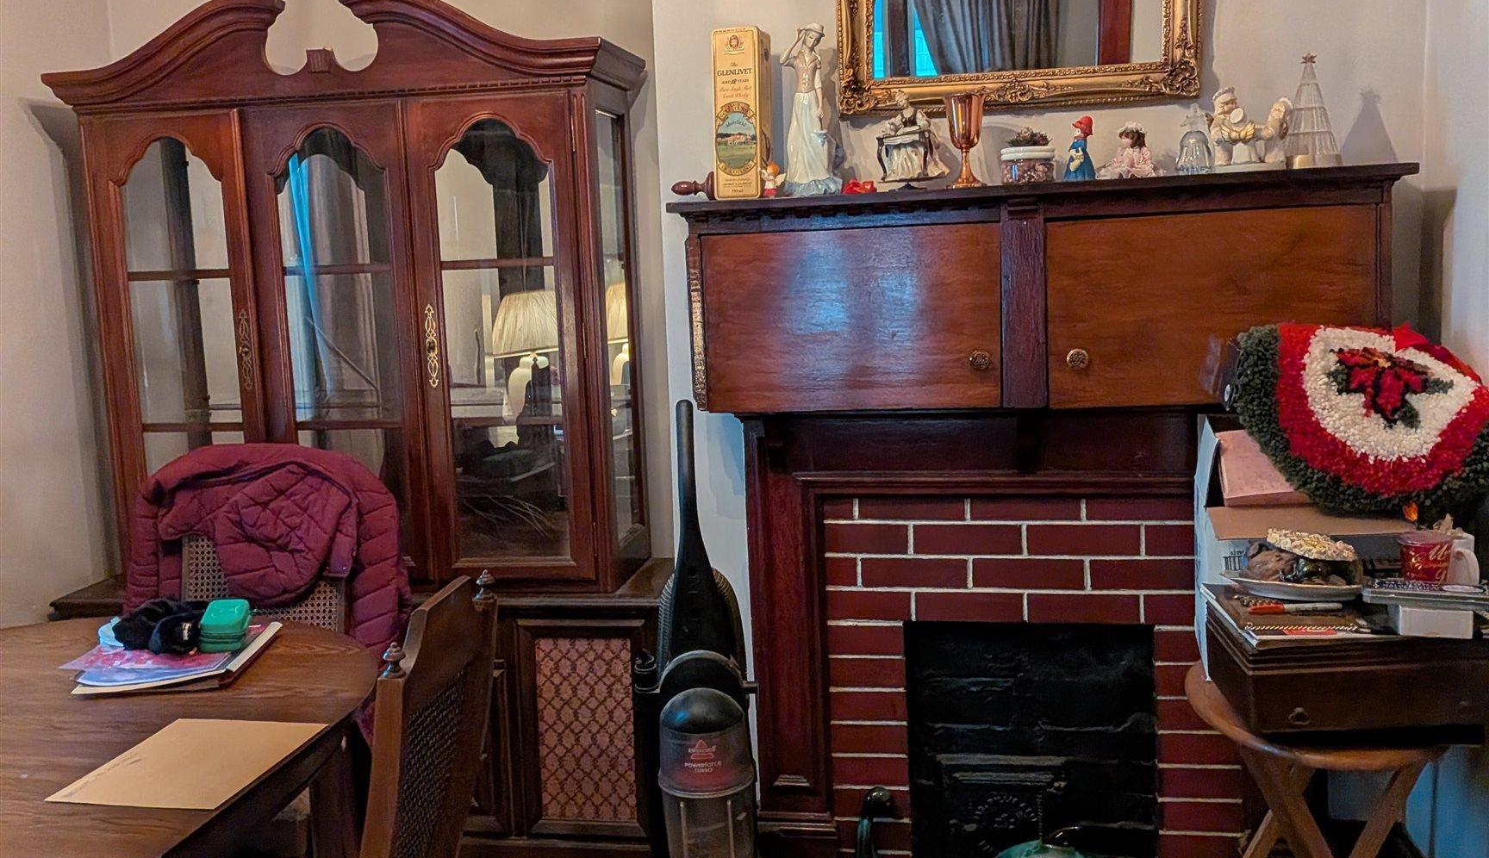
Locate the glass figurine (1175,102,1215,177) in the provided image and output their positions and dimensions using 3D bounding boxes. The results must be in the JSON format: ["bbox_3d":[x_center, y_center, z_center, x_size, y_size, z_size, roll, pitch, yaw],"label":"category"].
[{"bbox_3d":[0.778,-0.500,2.382,0.065,0.121,0.065,-1,8,9],"label":"glass figurine"}]

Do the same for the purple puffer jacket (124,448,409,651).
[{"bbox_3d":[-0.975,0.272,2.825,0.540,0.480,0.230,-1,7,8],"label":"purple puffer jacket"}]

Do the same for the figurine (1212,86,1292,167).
[{"bbox_3d":[0.870,-0.514,2.366,0.129,0.139,0.075,-1,8,9],"label":"figurine"}]

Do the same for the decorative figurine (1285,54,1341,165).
[{"bbox_3d":[0.965,-0.539,2.337,0.088,0.188,0.088,-1,8,9],"label":"decorative figurine"}]

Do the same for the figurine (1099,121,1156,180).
[{"bbox_3d":[0.669,-0.485,2.401,0.088,0.102,0.085,3,10,33],"label":"figurine"}]

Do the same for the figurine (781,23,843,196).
[{"bbox_3d":[0.126,-0.590,2.559,0.117,0.318,0.090,-2,7,5],"label":"figurine"}]

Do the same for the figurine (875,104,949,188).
[{"bbox_3d":[0.299,-0.503,2.456,0.120,0.149,0.085,1,9,19],"label":"figurine"}]

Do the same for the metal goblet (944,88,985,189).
[{"bbox_3d":[0.403,-0.523,2.512,0.080,0.174,0.080,-1,7,11],"label":"metal goblet"}]

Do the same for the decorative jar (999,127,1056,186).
[{"bbox_3d":[0.500,-0.479,2.424,0.094,0.102,0.094,-1,8,9],"label":"decorative jar"}]

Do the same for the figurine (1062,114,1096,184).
[{"bbox_3d":[0.601,-0.501,2.475,0.060,0.124,0.055,-7,9,-36],"label":"figurine"}]

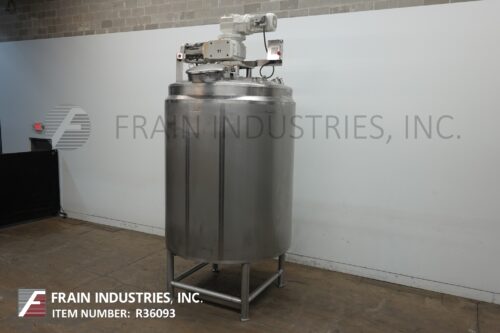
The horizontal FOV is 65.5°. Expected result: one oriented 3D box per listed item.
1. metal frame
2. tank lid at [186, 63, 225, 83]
[{"bbox_3d":[-0.373,1.794,6.847,1.530,0.870,1.530,6,9,27],"label":"metal frame"},{"bbox_3d":[-0.650,-1.382,5.688,0.560,0.220,0.560,-2,19,1],"label":"tank lid"}]

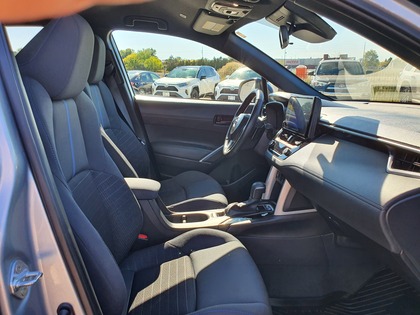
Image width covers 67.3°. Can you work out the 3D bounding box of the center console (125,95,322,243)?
[{"bbox_3d":[0.006,0.057,1.242,0.830,0.590,0.270,-2,15,-6],"label":"center console"}]

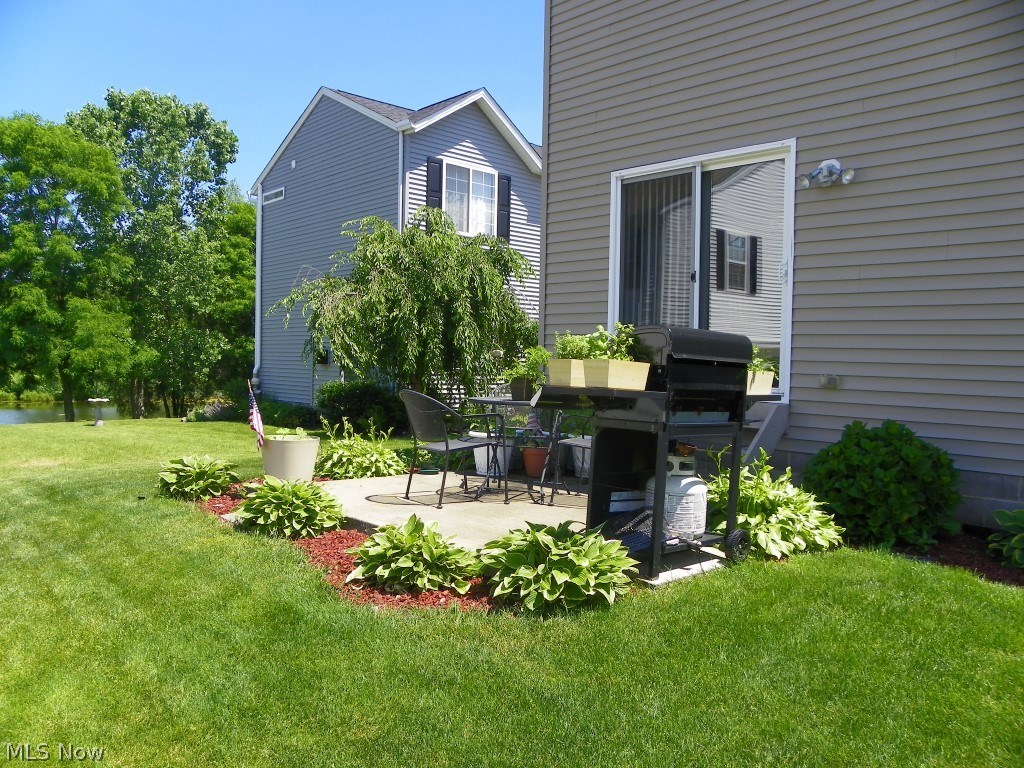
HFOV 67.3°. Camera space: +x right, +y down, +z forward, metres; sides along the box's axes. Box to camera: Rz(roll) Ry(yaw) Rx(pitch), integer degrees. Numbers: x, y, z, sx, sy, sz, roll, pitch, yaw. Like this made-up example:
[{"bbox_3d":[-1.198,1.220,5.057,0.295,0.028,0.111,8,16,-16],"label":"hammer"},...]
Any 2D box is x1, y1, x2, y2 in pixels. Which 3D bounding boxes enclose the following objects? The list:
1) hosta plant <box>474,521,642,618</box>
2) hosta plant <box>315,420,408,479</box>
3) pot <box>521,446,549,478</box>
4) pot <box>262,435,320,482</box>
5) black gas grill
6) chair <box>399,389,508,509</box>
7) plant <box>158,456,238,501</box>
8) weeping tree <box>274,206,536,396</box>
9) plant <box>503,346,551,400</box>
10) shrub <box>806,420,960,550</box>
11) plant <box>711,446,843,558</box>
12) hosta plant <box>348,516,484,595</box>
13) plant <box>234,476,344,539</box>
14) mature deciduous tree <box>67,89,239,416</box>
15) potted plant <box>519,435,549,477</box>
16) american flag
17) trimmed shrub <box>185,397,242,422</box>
[{"bbox_3d":[0.228,0.841,3.763,0.780,0.360,0.680,1,1,0],"label":"hosta plant"},{"bbox_3d":[-1.399,0.572,7.149,0.820,0.540,0.760,1,1,0],"label":"hosta plant"},{"bbox_3d":[0.202,0.670,6.750,0.255,0.265,0.255,1,3,0],"label":"pot"},{"bbox_3d":[-1.916,0.648,6.682,0.490,0.370,0.490,1,1,0],"label":"pot"},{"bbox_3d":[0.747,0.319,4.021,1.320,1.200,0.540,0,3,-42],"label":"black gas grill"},{"bbox_3d":[-0.450,0.453,5.719,0.620,0.830,0.590,0,2,-32],"label":"chair"},{"bbox_3d":[-2.496,0.715,6.105,0.640,0.340,0.620,1,1,0],"label":"plant"},{"bbox_3d":[-1.666,-1.040,12.500,4.200,3.700,4.000,1,3,-7],"label":"weeping tree"},{"bbox_3d":[0.113,-0.083,5.780,0.345,0.420,0.340,1,3,0],"label":"plant"},{"bbox_3d":[2.426,0.602,5.050,0.920,0.760,0.980,-2,4,-45],"label":"shrub"},{"bbox_3d":[1.617,0.695,4.757,0.840,0.600,0.800,1,1,0],"label":"plant"},{"bbox_3d":[-0.515,0.822,4.020,0.690,0.330,0.660,1,3,-7],"label":"hosta plant"},{"bbox_3d":[-1.440,0.766,4.978,0.690,0.360,0.670,1,1,0],"label":"plant"},{"bbox_3d":[-10.283,-3.809,22.000,4.600,9.300,4.500,0,3,-25],"label":"mature deciduous tree"},{"bbox_3d":[0.208,0.655,7.101,0.280,0.385,0.270,1,1,0],"label":"potted plant"},{"bbox_3d":[-2.151,0.276,6.450,0.160,0.590,0.100,-8,0,-18],"label":"american flag"},{"bbox_3d":[-6.443,0.550,16.600,1.200,0.570,1.000,0,3,-21],"label":"trimmed shrub"}]

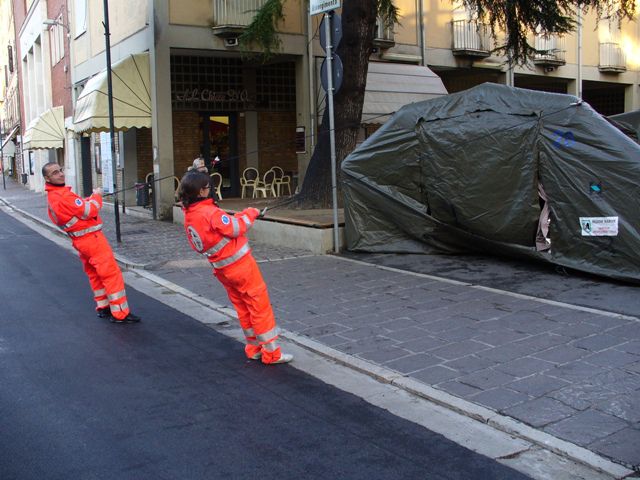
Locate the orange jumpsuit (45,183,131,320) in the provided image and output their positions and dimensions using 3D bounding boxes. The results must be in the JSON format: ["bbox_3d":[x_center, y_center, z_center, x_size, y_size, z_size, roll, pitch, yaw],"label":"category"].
[{"bbox_3d":[-2.470,0.129,7.420,0.560,1.470,0.560,-23,15,-25],"label":"orange jumpsuit"}]

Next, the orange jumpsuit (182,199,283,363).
[{"bbox_3d":[-0.634,0.304,5.647,0.540,1.410,0.540,-24,16,-28],"label":"orange jumpsuit"}]

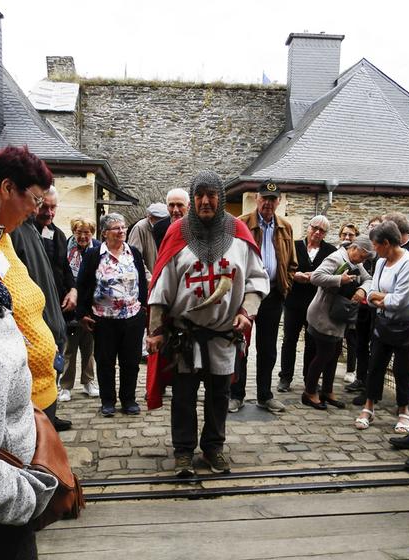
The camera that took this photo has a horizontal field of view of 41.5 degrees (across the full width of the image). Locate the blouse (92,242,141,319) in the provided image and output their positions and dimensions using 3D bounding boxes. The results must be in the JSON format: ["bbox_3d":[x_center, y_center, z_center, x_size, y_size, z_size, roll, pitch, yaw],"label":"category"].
[{"bbox_3d":[-0.717,0.004,4.420,0.460,0.620,0.300,0,5,-12],"label":"blouse"}]

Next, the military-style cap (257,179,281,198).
[{"bbox_3d":[0.518,-0.729,4.320,0.190,0.150,0.260,0,5,-5],"label":"military-style cap"}]

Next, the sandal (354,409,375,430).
[{"bbox_3d":[1.238,1.068,4.155,0.095,0.100,0.245,4,6,37],"label":"sandal"}]

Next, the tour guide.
[{"bbox_3d":[0.012,0.262,3.309,0.740,1.810,0.460,1,5,0],"label":"tour guide"}]

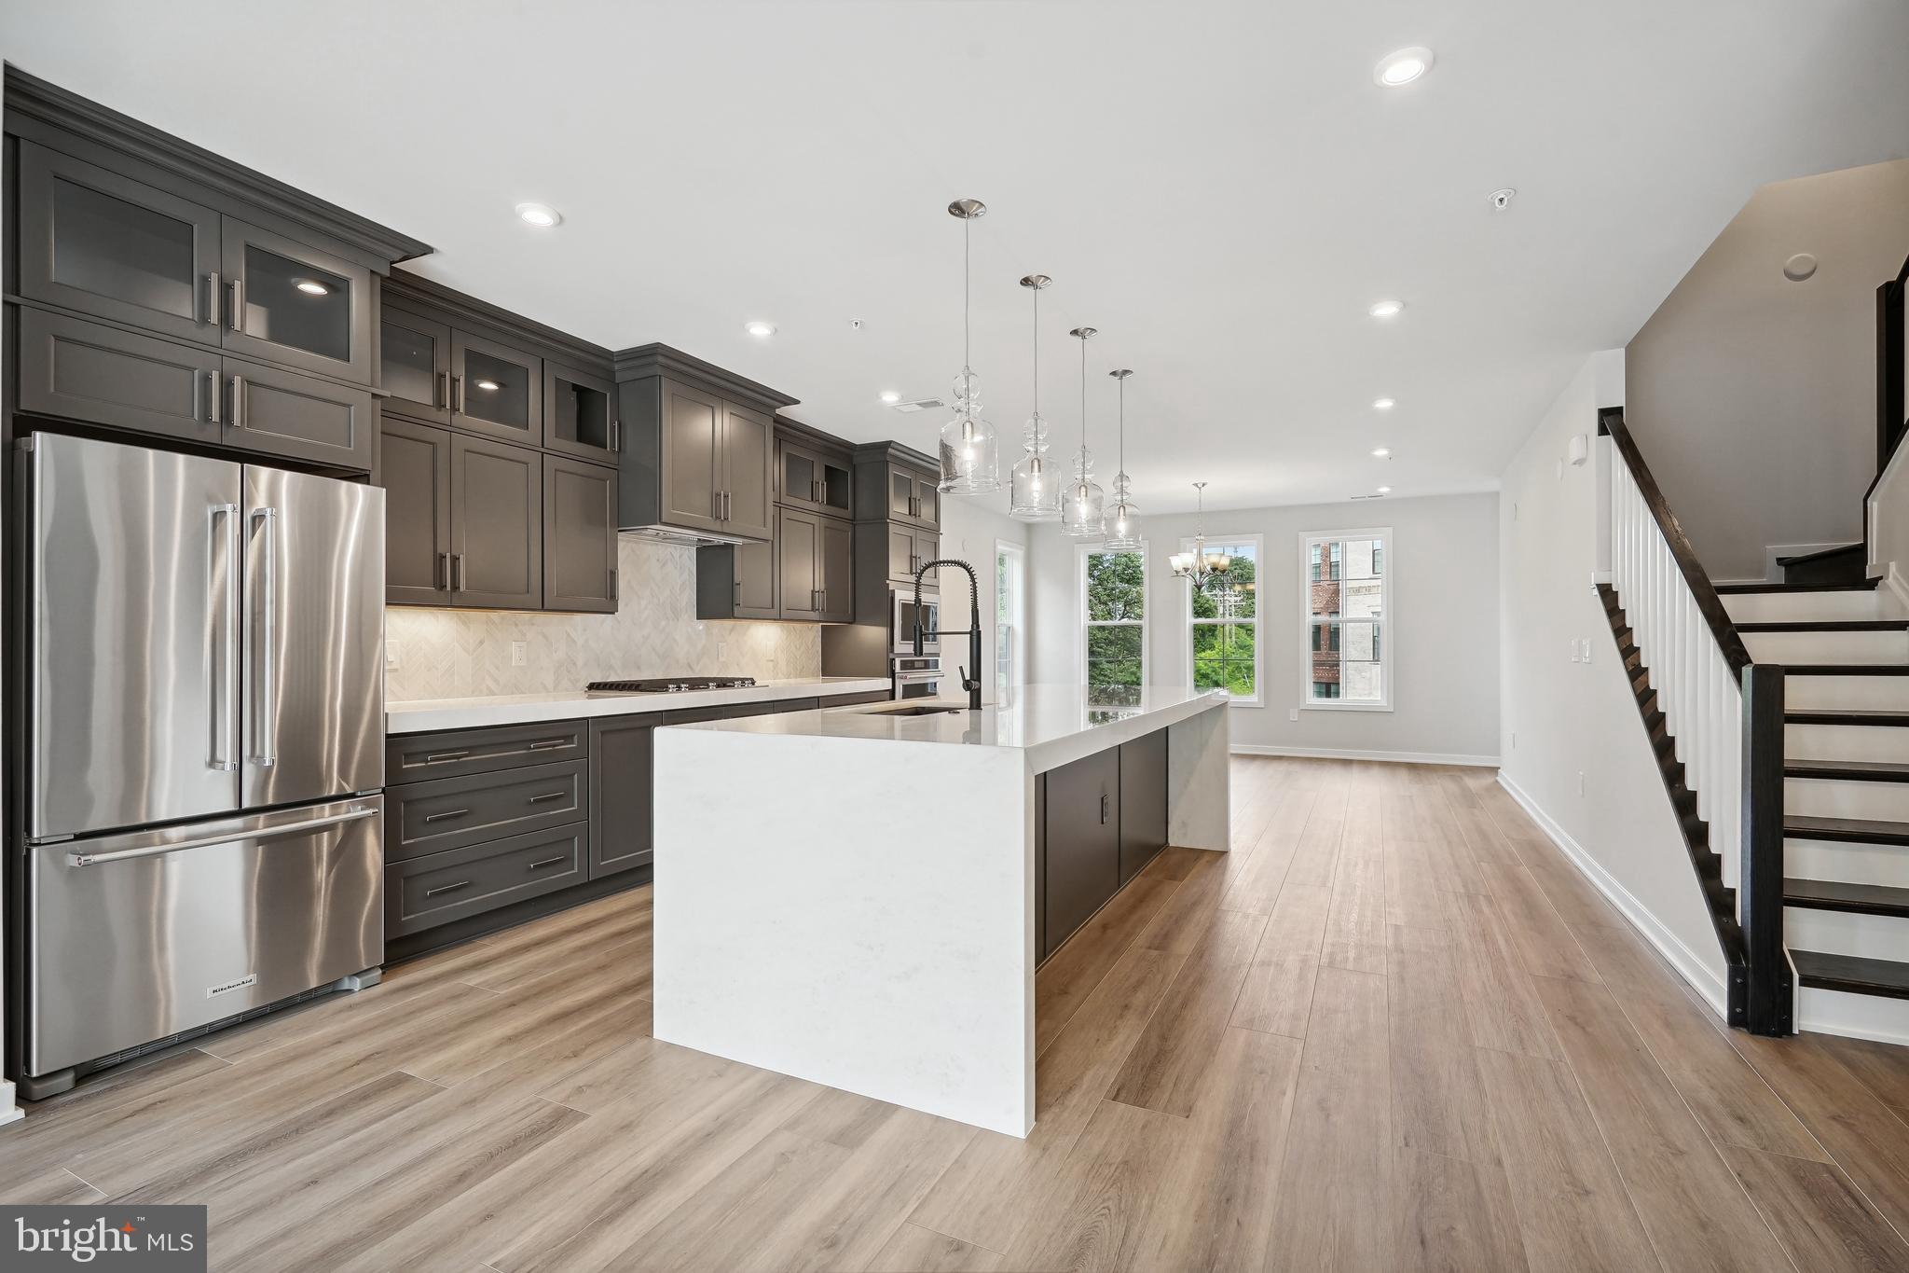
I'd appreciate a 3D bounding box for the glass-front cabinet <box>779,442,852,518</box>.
[{"bbox_3d":[-1.115,-1.117,6.208,0.313,0.432,0.878,0,-1,26],"label":"glass-front cabinet"}]

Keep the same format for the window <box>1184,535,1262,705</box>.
[{"bbox_3d":[3.047,-0.166,9.641,0.886,1.926,0.120,0,-1,26],"label":"window"}]

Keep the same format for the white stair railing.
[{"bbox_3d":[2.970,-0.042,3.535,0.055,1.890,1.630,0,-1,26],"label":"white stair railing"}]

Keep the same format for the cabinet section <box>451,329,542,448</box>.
[{"bbox_3d":[-2.213,-1.105,3.917,0.340,0.437,0.442,0,-1,26],"label":"cabinet section"}]

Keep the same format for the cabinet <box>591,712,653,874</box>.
[{"bbox_3d":[-1.873,0.759,4.280,0.623,0.762,0.452,0,-1,26],"label":"cabinet"}]

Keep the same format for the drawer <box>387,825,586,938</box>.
[{"bbox_3d":[-2.119,0.995,3.641,0.500,0.280,0.888,0,-1,26],"label":"drawer"}]

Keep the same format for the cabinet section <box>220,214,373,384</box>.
[{"bbox_3d":[-2.449,-1.125,3.000,0.500,0.424,0.446,0,-1,26],"label":"cabinet section"}]

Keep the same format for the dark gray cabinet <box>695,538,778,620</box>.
[{"bbox_3d":[-1.416,-0.496,5.607,0.304,0.769,0.465,0,-1,26],"label":"dark gray cabinet"}]

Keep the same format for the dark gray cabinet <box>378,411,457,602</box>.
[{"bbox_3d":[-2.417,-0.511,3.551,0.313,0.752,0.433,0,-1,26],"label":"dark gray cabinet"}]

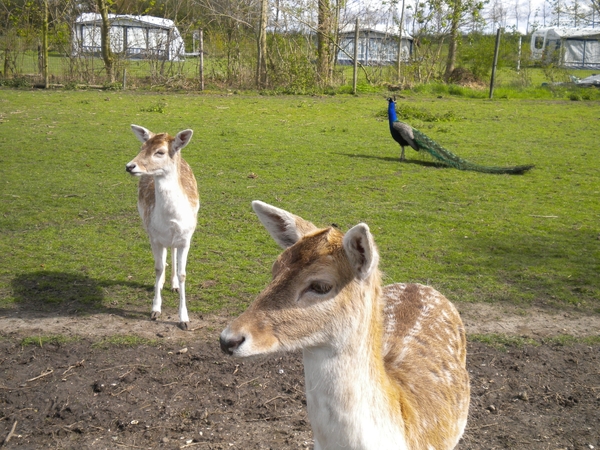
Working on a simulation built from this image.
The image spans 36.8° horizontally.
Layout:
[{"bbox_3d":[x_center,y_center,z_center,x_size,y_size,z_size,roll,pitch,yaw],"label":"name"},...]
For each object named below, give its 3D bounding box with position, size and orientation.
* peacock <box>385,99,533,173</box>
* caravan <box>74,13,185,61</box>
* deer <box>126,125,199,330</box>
[{"bbox_3d":[2.066,-1.199,11.619,1.897,0.830,0.340,6,13,19],"label":"peacock"},{"bbox_3d":[-9.952,-10.880,52.300,5.700,2.600,3.700,3,12,6],"label":"caravan"},{"bbox_3d":[-0.778,-0.060,5.245,0.400,1.120,1.100,0,12,-8],"label":"deer"}]

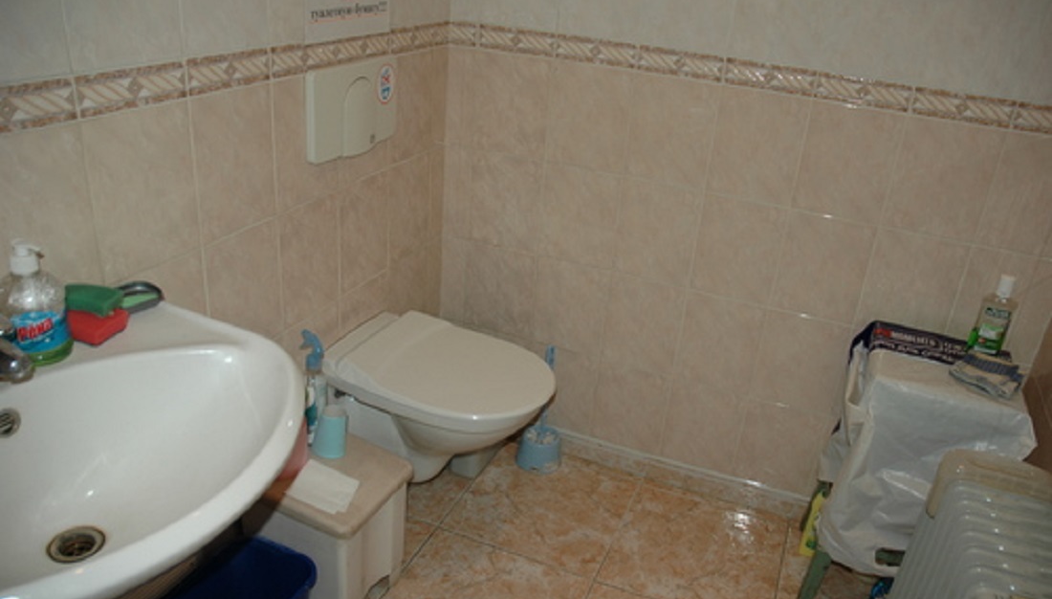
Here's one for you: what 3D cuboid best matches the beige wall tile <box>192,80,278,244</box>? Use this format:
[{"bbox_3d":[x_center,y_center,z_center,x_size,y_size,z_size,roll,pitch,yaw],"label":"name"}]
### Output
[{"bbox_3d":[-0.492,-0.235,1.341,0.010,0.252,0.200,14,26,19],"label":"beige wall tile"}]

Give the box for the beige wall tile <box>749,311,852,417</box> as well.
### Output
[{"bbox_3d":[0.673,0.153,1.935,0.200,0.250,0.010,14,26,19],"label":"beige wall tile"}]

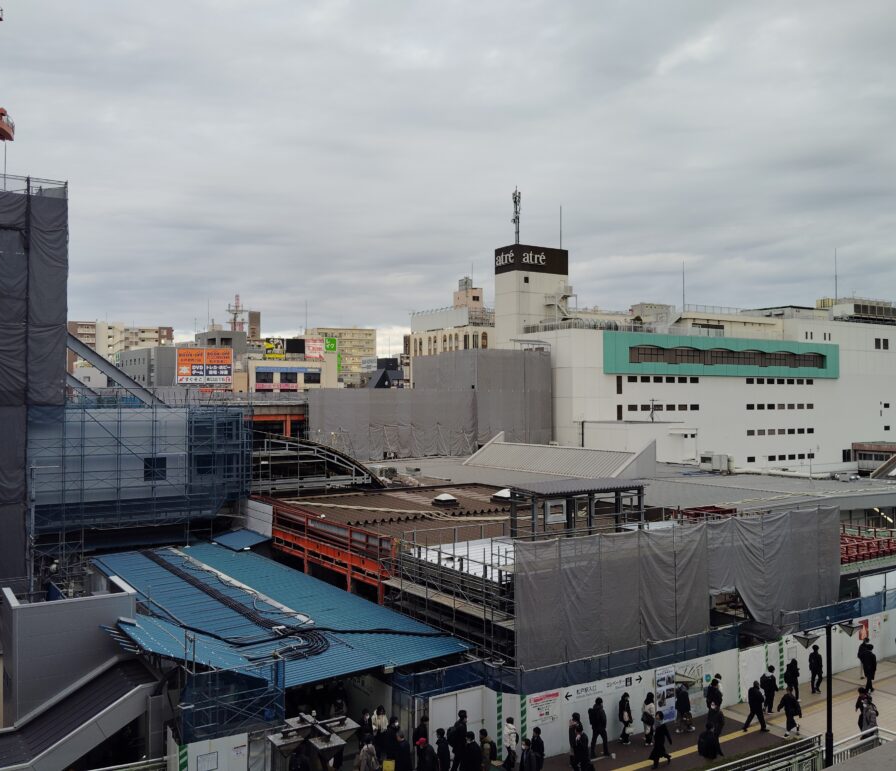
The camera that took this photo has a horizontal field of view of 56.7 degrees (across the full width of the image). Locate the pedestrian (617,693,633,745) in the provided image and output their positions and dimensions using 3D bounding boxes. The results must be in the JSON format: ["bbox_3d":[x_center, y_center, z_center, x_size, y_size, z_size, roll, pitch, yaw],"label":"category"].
[{"bbox_3d":[5.617,10.676,26.400,0.450,1.640,0.500,0,-1,-21],"label":"pedestrian"}]

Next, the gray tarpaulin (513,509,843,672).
[{"bbox_3d":[9.473,7.645,31.598,16.900,4.750,0.600,1,-1,-29],"label":"gray tarpaulin"}]

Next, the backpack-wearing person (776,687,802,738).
[{"bbox_3d":[10.987,10.420,26.705,0.600,1.620,0.550,1,-1,-33],"label":"backpack-wearing person"}]

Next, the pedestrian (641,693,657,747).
[{"bbox_3d":[6.225,10.342,25.824,0.420,1.660,0.500,1,-1,-40],"label":"pedestrian"}]

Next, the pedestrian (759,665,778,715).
[{"bbox_3d":[10.939,10.380,28.395,0.550,1.640,0.500,-1,-1,40],"label":"pedestrian"}]

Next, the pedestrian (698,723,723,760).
[{"bbox_3d":[7.724,10.653,24.500,0.500,1.620,0.550,1,-1,-27],"label":"pedestrian"}]

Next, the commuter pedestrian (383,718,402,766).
[{"bbox_3d":[-1.633,10.612,24.400,0.380,1.680,0.520,-1,-1,41],"label":"commuter pedestrian"}]

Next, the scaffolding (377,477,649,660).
[{"bbox_3d":[2.186,7.661,30.466,6.300,6.700,8.100,1,-1,-33],"label":"scaffolding"}]

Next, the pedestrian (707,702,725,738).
[{"bbox_3d":[8.256,10.654,25.600,0.520,1.660,0.380,-1,-1,34],"label":"pedestrian"}]

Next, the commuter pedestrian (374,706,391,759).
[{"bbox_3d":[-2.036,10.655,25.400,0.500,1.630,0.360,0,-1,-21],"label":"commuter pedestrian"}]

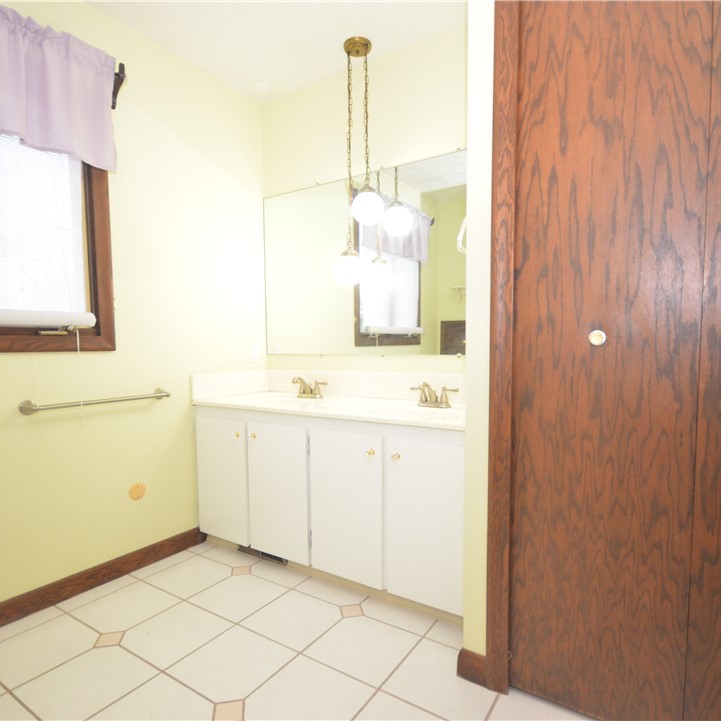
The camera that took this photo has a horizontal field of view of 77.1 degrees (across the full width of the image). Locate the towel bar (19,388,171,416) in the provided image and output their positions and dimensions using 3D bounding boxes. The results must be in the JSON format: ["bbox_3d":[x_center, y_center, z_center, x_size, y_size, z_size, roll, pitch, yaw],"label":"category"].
[{"bbox_3d":[-1.081,0.174,1.926,0.080,0.059,0.603,1,1,33],"label":"towel bar"}]

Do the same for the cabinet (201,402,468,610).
[{"bbox_3d":[-0.079,0.585,2.180,1.505,0.697,0.528,1,1,33],"label":"cabinet"}]

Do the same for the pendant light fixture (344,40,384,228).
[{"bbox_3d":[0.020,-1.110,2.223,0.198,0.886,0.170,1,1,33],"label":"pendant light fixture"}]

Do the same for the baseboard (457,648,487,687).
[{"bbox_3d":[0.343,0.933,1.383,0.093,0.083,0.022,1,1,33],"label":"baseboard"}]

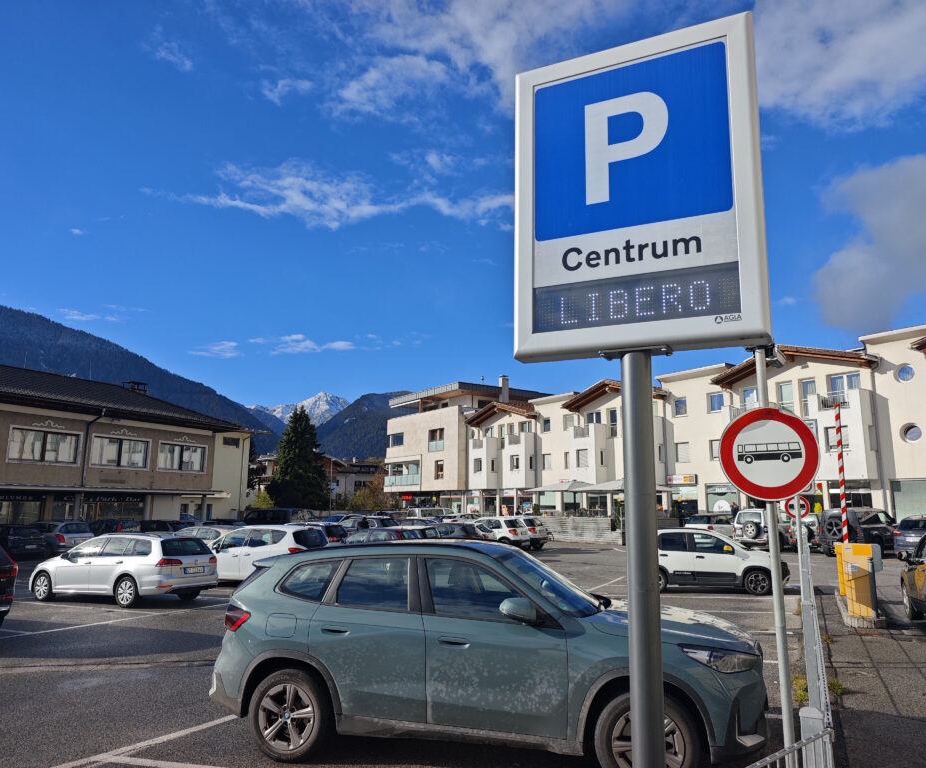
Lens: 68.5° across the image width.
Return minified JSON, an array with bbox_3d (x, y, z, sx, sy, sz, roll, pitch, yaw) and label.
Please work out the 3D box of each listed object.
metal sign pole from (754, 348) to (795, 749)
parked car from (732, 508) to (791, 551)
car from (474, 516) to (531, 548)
[{"bbox_3d":[1.914,1.200,4.130,0.062,2.900,0.062,-3,-11,20],"label":"metal sign pole"},{"bbox_3d":[15.685,7.235,33.727,4.600,1.870,1.860,7,-12,-32],"label":"parked car"},{"bbox_3d":[1.131,7.420,33.702,4.150,1.610,1.755,-7,-13,37],"label":"car"}]

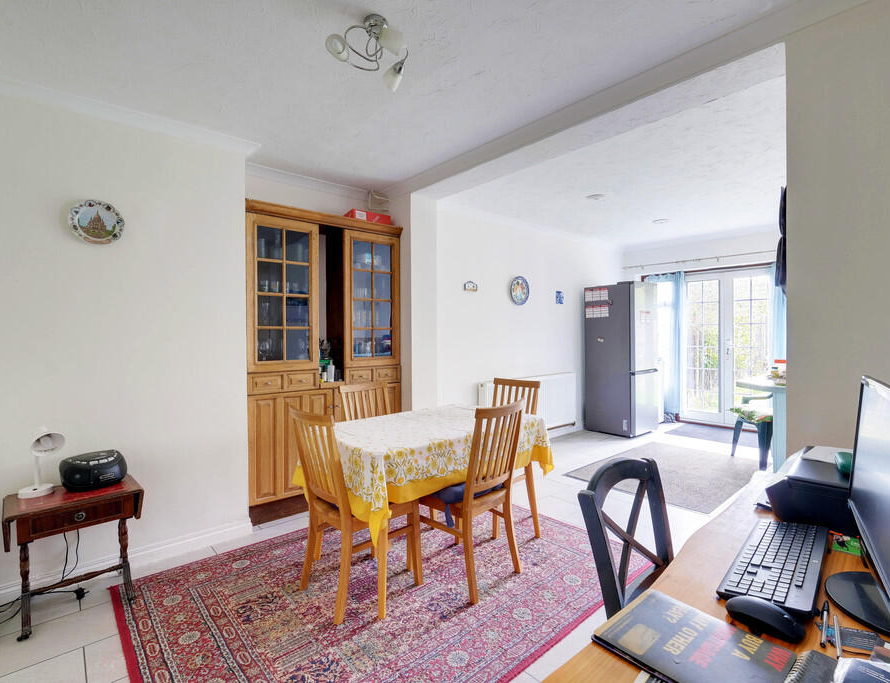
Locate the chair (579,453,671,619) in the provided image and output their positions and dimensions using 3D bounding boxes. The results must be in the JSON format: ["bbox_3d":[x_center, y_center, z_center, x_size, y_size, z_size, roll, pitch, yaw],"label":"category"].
[{"bbox_3d":[0.702,0.793,1.159,0.440,0.870,0.500,-1,1,-42],"label":"chair"}]

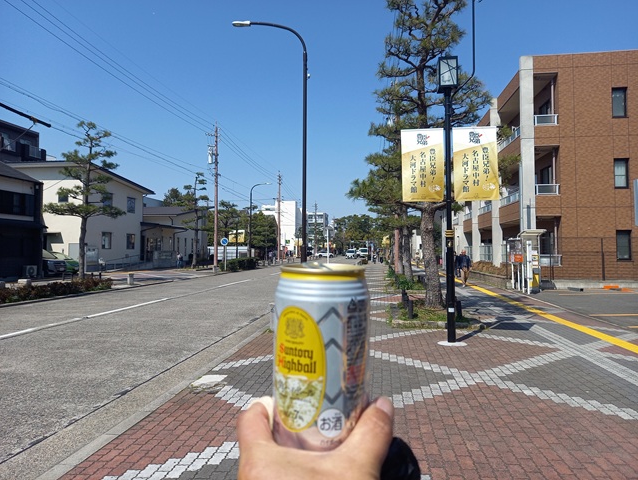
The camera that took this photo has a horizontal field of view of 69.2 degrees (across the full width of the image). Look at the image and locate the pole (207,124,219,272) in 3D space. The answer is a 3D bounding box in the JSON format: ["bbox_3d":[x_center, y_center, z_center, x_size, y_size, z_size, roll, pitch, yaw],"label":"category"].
[{"bbox_3d":[-7.831,-3.088,34.356,0.850,11.000,0.700,0,-1,8],"label":"pole"}]

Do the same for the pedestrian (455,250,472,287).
[{"bbox_3d":[6.411,1.237,20.419,0.580,1.640,0.500,0,-1,8],"label":"pedestrian"}]

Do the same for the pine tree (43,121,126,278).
[{"bbox_3d":[-13.403,-2.286,26.506,4.600,9.050,4.400,0,-1,8],"label":"pine tree"}]

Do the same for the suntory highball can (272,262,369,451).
[{"bbox_3d":[0.002,0.081,0.322,0.066,0.122,0.066,0,1,0],"label":"suntory highball can"}]

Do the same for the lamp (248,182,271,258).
[{"bbox_3d":[-5.540,-1.366,43.968,2.200,8.000,0.300,0,-1,8],"label":"lamp"}]

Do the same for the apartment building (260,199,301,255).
[{"bbox_3d":[-8.638,-2.186,106.672,8.600,12.600,10.000,0,-1,8],"label":"apartment building"}]

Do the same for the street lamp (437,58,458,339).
[{"bbox_3d":[2.268,-0.675,8.058,0.340,4.900,0.340,0,-1,8],"label":"street lamp"}]

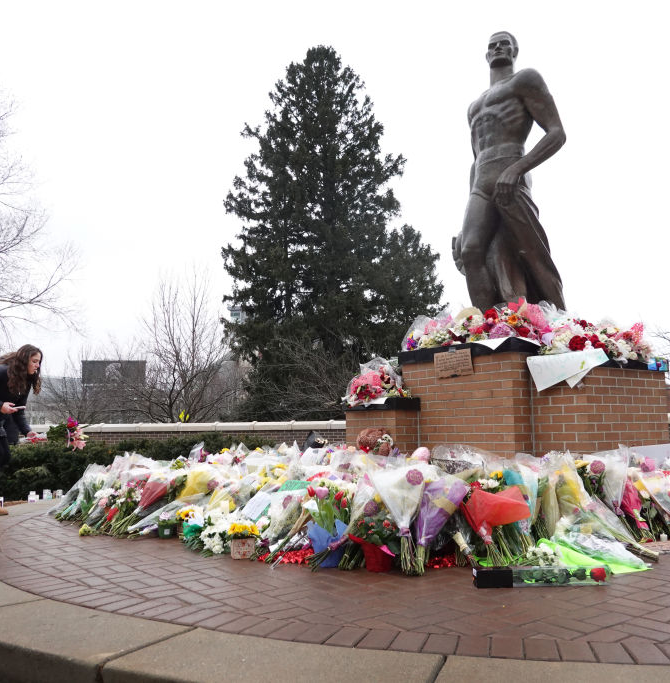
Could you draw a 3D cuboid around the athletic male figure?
[{"bbox_3d":[1.596,-1.422,6.747,0.920,3.002,1.000,5,-9,-38],"label":"athletic male figure"}]

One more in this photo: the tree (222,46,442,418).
[{"bbox_3d":[-0.125,-3.441,27.608,8.000,16.020,7.400,0,-7,0],"label":"tree"}]

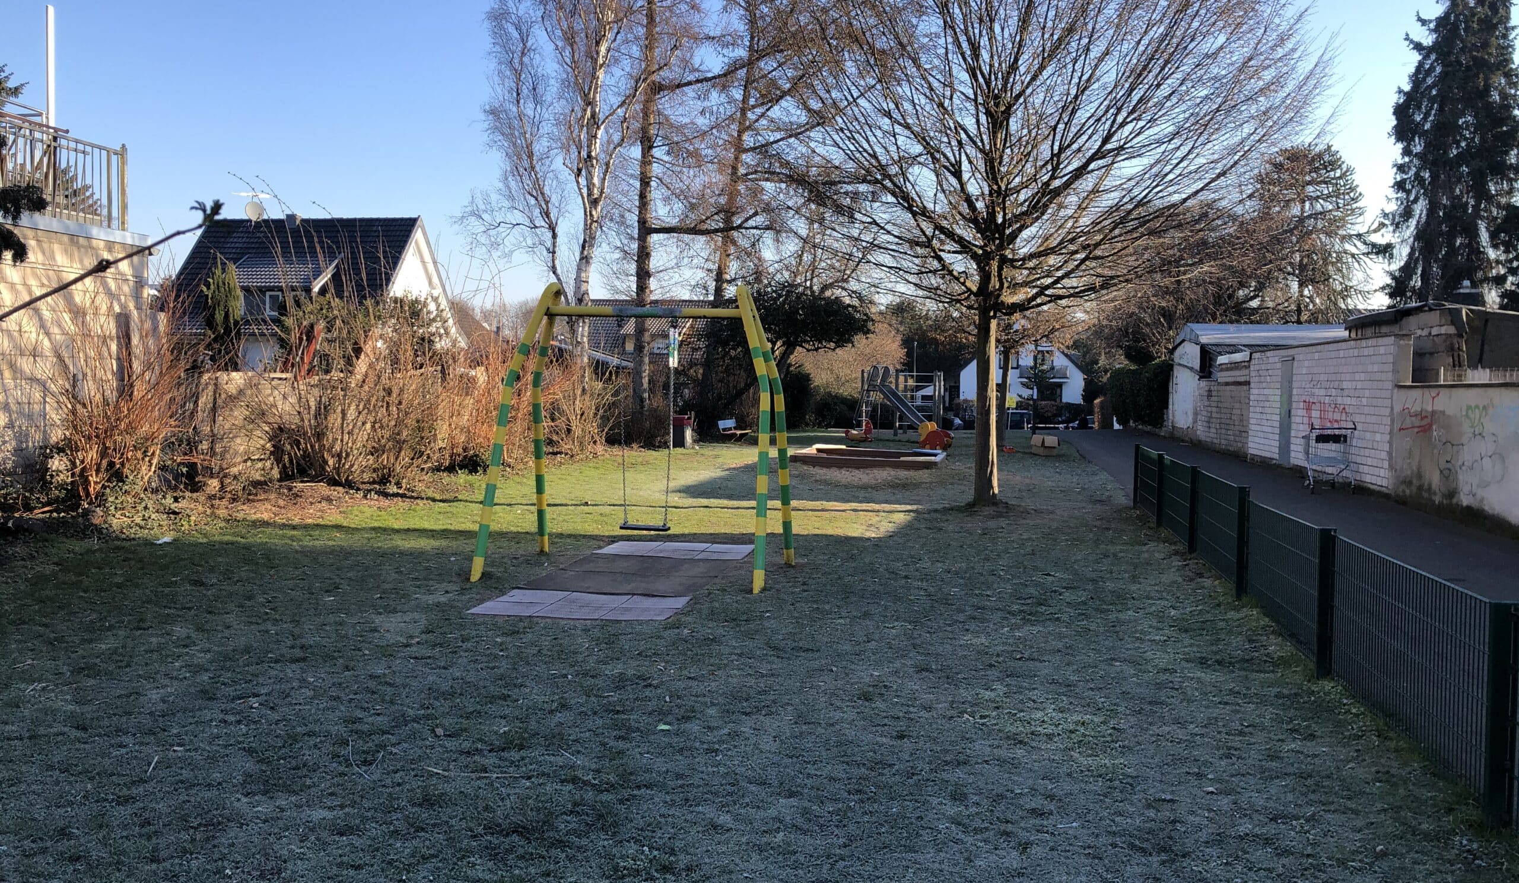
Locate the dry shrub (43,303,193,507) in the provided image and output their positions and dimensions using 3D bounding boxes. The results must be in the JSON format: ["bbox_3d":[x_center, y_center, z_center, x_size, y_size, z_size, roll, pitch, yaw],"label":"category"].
[{"bbox_3d":[-8.248,-0.481,15.800,1.950,2.650,1.950,0,3,0],"label":"dry shrub"}]

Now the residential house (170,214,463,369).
[{"bbox_3d":[-19.717,-5.487,54.095,10.200,8.600,9.400,1,3,10],"label":"residential house"}]

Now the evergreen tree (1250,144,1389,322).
[{"bbox_3d":[20.949,-5.957,47.000,5.500,11.000,5.500,0,3,0],"label":"evergreen tree"}]

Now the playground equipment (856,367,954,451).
[{"bbox_3d":[4.574,-1.340,39.300,2.500,2.300,3.100,-2,4,-37],"label":"playground equipment"}]

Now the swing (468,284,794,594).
[{"bbox_3d":[-1.049,-0.107,10.992,2.530,2.580,1.840,1,3,9],"label":"swing"}]

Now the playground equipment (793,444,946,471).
[{"bbox_3d":[2.430,0.335,26.400,3.000,0.190,3.100,1,3,11],"label":"playground equipment"}]

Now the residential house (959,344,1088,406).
[{"bbox_3d":[19.467,-5.366,91.000,9.000,6.900,10.000,1,3,8],"label":"residential house"}]

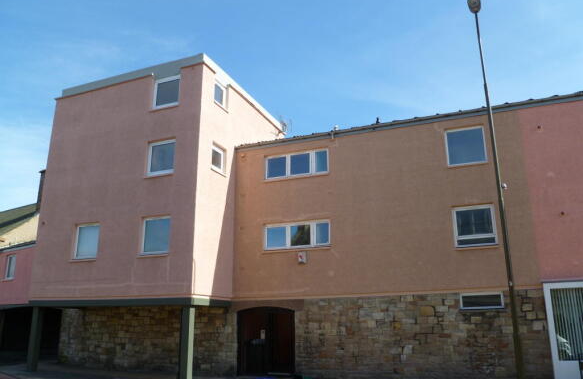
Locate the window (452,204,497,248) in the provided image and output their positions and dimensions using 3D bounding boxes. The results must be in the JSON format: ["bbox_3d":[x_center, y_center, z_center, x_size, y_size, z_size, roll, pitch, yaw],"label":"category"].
[{"bbox_3d":[5.554,1.140,14.264,1.202,1.185,0.121,-7,-16,22],"label":"window"}]

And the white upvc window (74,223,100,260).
[{"bbox_3d":[-7.315,1.866,17.023,1.107,1.280,0.121,-7,-16,22],"label":"white upvc window"}]

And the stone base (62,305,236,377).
[{"bbox_3d":[-5.654,5.684,18.103,8.347,2.336,0.389,-7,-16,22],"label":"stone base"}]

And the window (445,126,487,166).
[{"bbox_3d":[5.538,-1.341,14.930,1.142,1.202,0.121,-7,-16,22],"label":"window"}]

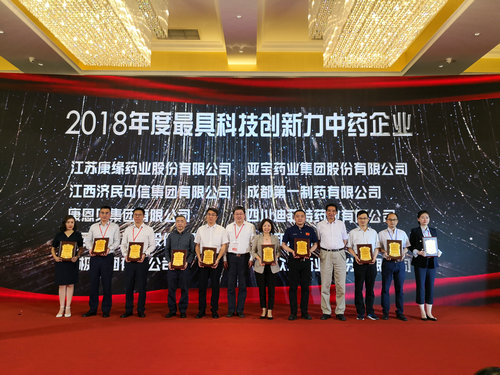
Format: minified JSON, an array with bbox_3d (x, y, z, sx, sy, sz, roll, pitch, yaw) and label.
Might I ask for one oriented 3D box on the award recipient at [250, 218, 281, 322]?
[{"bbox_3d":[0.266,1.300,6.277,0.459,1.568,0.370,0,-8,0],"label":"award recipient"}]

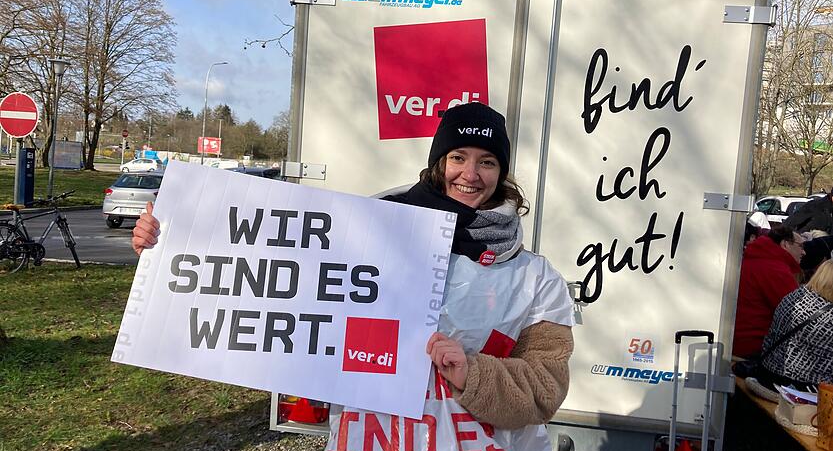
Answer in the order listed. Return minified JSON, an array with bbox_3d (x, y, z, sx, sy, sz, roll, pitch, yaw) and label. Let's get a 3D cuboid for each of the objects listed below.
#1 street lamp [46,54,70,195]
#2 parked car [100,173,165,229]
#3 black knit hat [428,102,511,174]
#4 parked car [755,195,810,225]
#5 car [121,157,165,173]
[{"bbox_3d":[-12.097,-3.253,22.600,0.700,4.720,0.700,6,3,0],"label":"street lamp"},{"bbox_3d":[-6.850,-0.706,18.400,1.780,1.450,4.060,4,3,0],"label":"parked car"},{"bbox_3d":[0.117,-0.194,1.470,0.180,0.163,0.205,9,-5,2],"label":"black knit hat"},{"bbox_3d":[12.800,-0.129,23.000,4.250,1.680,1.750,7,5,40],"label":"parked car"},{"bbox_3d":[-28.106,-6.143,69.000,4.120,1.470,1.750,4,4,-3],"label":"car"}]

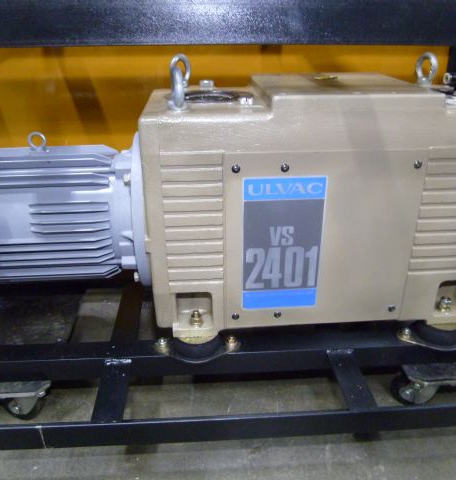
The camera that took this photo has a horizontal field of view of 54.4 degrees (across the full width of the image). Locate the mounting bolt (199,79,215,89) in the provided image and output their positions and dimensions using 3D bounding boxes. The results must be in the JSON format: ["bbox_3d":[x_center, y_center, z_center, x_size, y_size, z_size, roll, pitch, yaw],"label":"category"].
[{"bbox_3d":[-0.042,-0.307,0.874,0.026,0.015,0.026,-2,26,-3],"label":"mounting bolt"}]

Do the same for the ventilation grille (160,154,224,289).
[{"bbox_3d":[-0.050,-0.023,0.697,0.090,0.231,0.013,-2,26,-3],"label":"ventilation grille"}]

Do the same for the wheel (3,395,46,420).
[{"bbox_3d":[-0.390,0.310,0.854,0.070,0.070,0.027,-2,26,-3],"label":"wheel"}]

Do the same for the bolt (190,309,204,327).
[{"bbox_3d":[-0.055,0.140,0.803,0.023,0.025,0.023,-2,26,-3],"label":"bolt"}]

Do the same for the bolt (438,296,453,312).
[{"bbox_3d":[0.403,0.119,0.822,0.022,0.024,0.022,-2,26,-3],"label":"bolt"}]

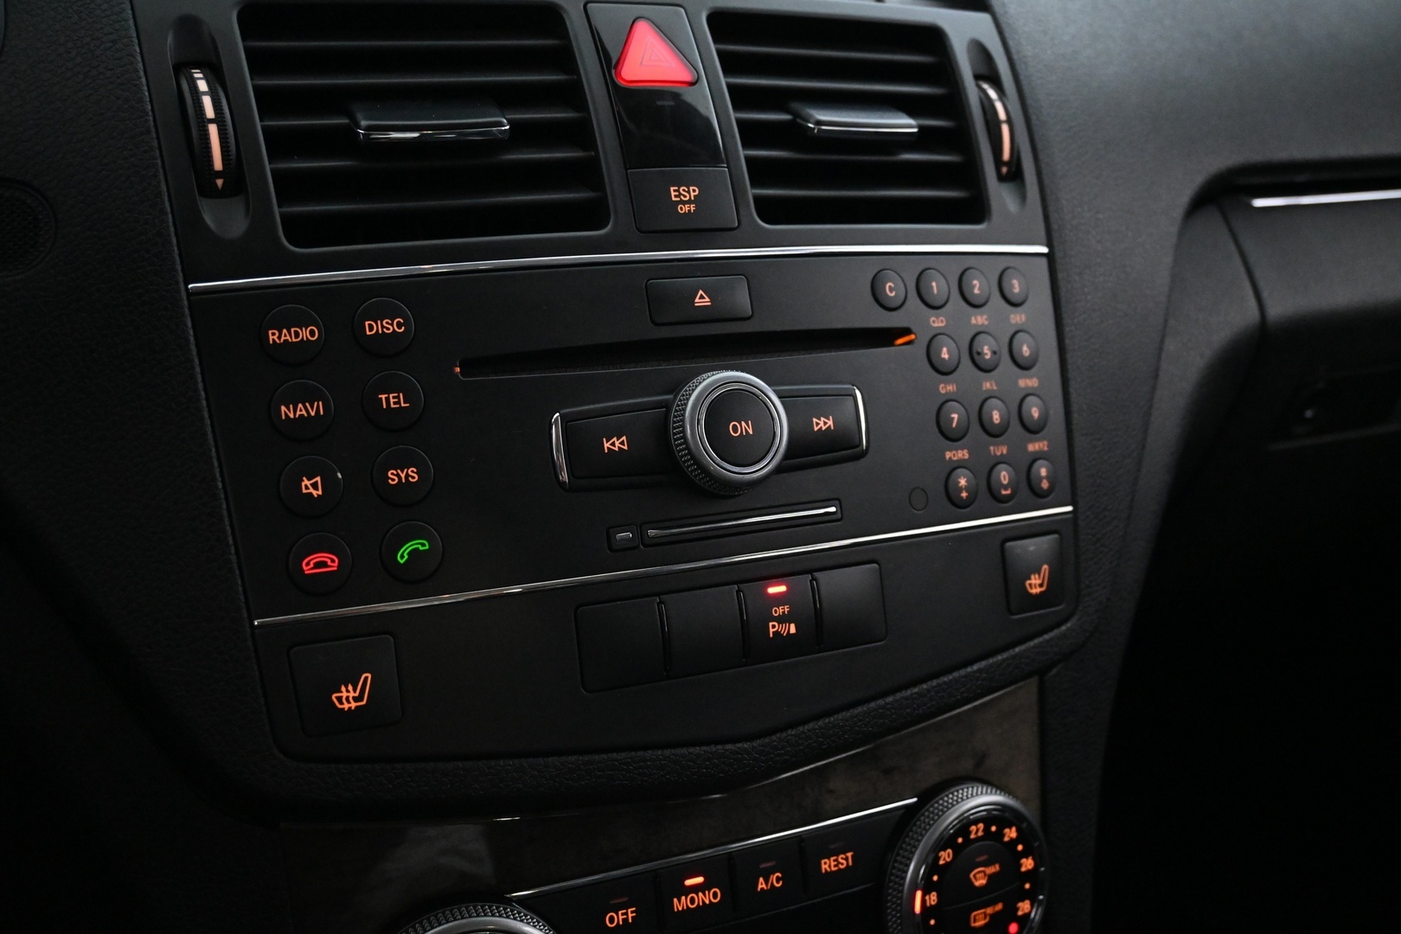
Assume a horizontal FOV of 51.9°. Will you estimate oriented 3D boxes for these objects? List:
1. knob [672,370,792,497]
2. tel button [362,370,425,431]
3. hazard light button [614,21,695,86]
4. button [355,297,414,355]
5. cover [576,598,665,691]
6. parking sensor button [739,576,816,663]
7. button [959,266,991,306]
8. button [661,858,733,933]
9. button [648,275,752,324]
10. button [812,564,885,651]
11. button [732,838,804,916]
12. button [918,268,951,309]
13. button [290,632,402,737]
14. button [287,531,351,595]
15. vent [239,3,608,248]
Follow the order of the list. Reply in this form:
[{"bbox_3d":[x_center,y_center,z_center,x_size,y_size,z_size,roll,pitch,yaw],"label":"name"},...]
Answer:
[{"bbox_3d":[0.007,-0.009,0.352,0.030,0.030,0.011,-6,-3,-25],"label":"knob"},{"bbox_3d":[-0.072,-0.015,0.336,0.014,0.014,0.005,-7,-4,-17],"label":"tel button"},{"bbox_3d":[-0.013,-0.107,0.374,0.023,0.021,0.005,-6,-20,-25],"label":"hazard light button"},{"bbox_3d":[-0.073,-0.032,0.332,0.014,0.014,0.004,-7,-3,-17],"label":"button"},{"bbox_3d":[-0.020,0.043,0.351,0.021,0.020,0.006,-6,1,-21],"label":"cover"},{"bbox_3d":[0.019,0.038,0.361,0.020,0.020,0.005,-6,-3,-26],"label":"parking sensor button"},{"bbox_3d":[0.076,-0.050,0.403,0.011,0.011,0.004,-6,-3,-34],"label":"button"},{"bbox_3d":[-0.002,0.113,0.381,0.021,0.019,0.006,-6,7,-24],"label":"button"},{"bbox_3d":[-0.001,-0.042,0.366,0.028,0.012,0.005,-6,-6,-24],"label":"button"},{"bbox_3d":[0.038,0.036,0.371,0.020,0.020,0.005,-6,-3,-28],"label":"button"},{"bbox_3d":[0.018,0.109,0.384,0.021,0.016,0.005,-6,0,-25],"label":"button"},{"bbox_3d":[0.063,-0.049,0.399,0.012,0.012,0.005,-6,-6,-31],"label":"button"},{"bbox_3d":[-0.081,0.050,0.331,0.023,0.020,0.006,-7,1,-15],"label":"button"},{"bbox_3d":[-0.087,0.022,0.329,0.014,0.014,0.005,-7,-1,-15],"label":"button"},{"bbox_3d":[-0.068,-0.083,0.360,0.081,0.066,0.025,-7,-15,-20],"label":"vent"}]

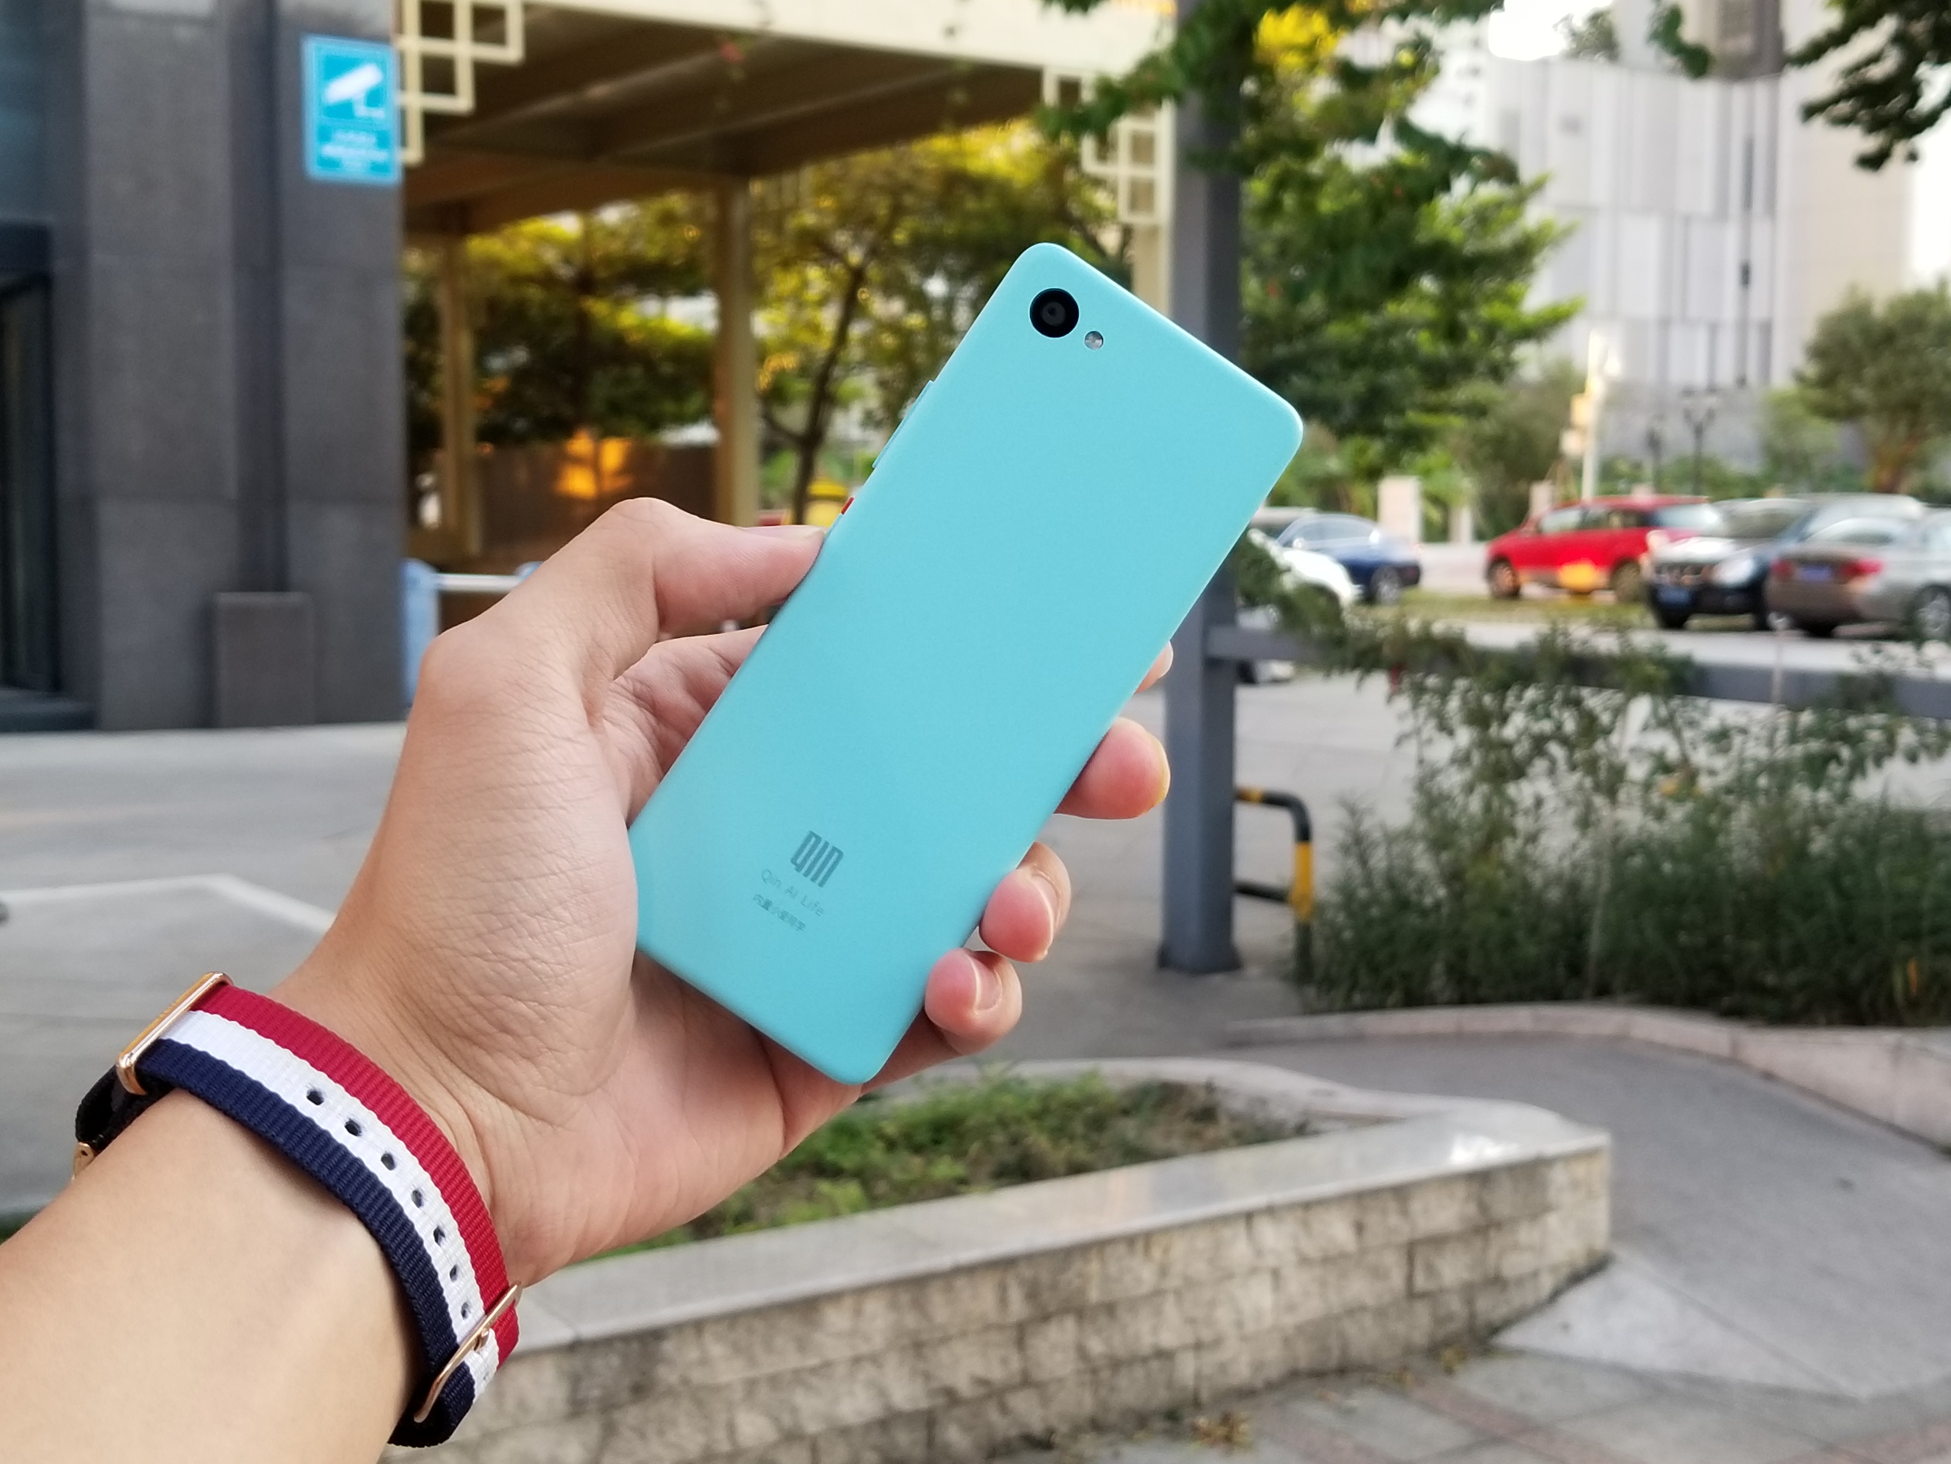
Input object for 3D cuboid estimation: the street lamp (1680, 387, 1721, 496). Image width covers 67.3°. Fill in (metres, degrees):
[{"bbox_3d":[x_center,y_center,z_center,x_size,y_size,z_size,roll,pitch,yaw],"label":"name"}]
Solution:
[{"bbox_3d":[18.775,-6.897,38.000,1.050,4.150,0.500,0,5,0],"label":"street lamp"}]

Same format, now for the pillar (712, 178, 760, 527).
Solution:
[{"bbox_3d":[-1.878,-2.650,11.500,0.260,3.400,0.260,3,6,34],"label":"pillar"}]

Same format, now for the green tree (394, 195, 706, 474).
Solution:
[{"bbox_3d":[-5.425,-4.338,19.000,4.700,5.700,4.500,0,5,0],"label":"green tree"}]

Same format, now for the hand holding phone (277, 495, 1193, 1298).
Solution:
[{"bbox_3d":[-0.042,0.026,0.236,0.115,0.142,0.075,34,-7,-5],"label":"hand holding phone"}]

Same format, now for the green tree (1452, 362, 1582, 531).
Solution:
[{"bbox_3d":[13.643,-7.101,37.000,3.600,4.700,3.500,0,5,0],"label":"green tree"}]

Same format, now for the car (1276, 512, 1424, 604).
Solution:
[{"bbox_3d":[5.200,-2.832,24.200,4.500,1.460,1.800,-2,5,-20],"label":"car"}]

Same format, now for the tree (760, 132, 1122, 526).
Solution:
[{"bbox_3d":[-0.469,-4.253,17.000,4.700,6.300,4.500,0,5,0],"label":"tree"}]

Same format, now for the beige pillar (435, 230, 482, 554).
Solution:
[{"bbox_3d":[-4.795,-2.992,13.600,0.270,3.300,0.270,3,6,34],"label":"beige pillar"}]

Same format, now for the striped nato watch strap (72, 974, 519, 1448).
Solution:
[{"bbox_3d":[-0.100,0.070,0.222,0.026,0.070,0.055,-42,0,-37],"label":"striped nato watch strap"}]

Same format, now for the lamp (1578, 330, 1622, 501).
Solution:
[{"bbox_3d":[13.236,-5.852,31.000,0.850,5.200,0.450,0,5,0],"label":"lamp"}]

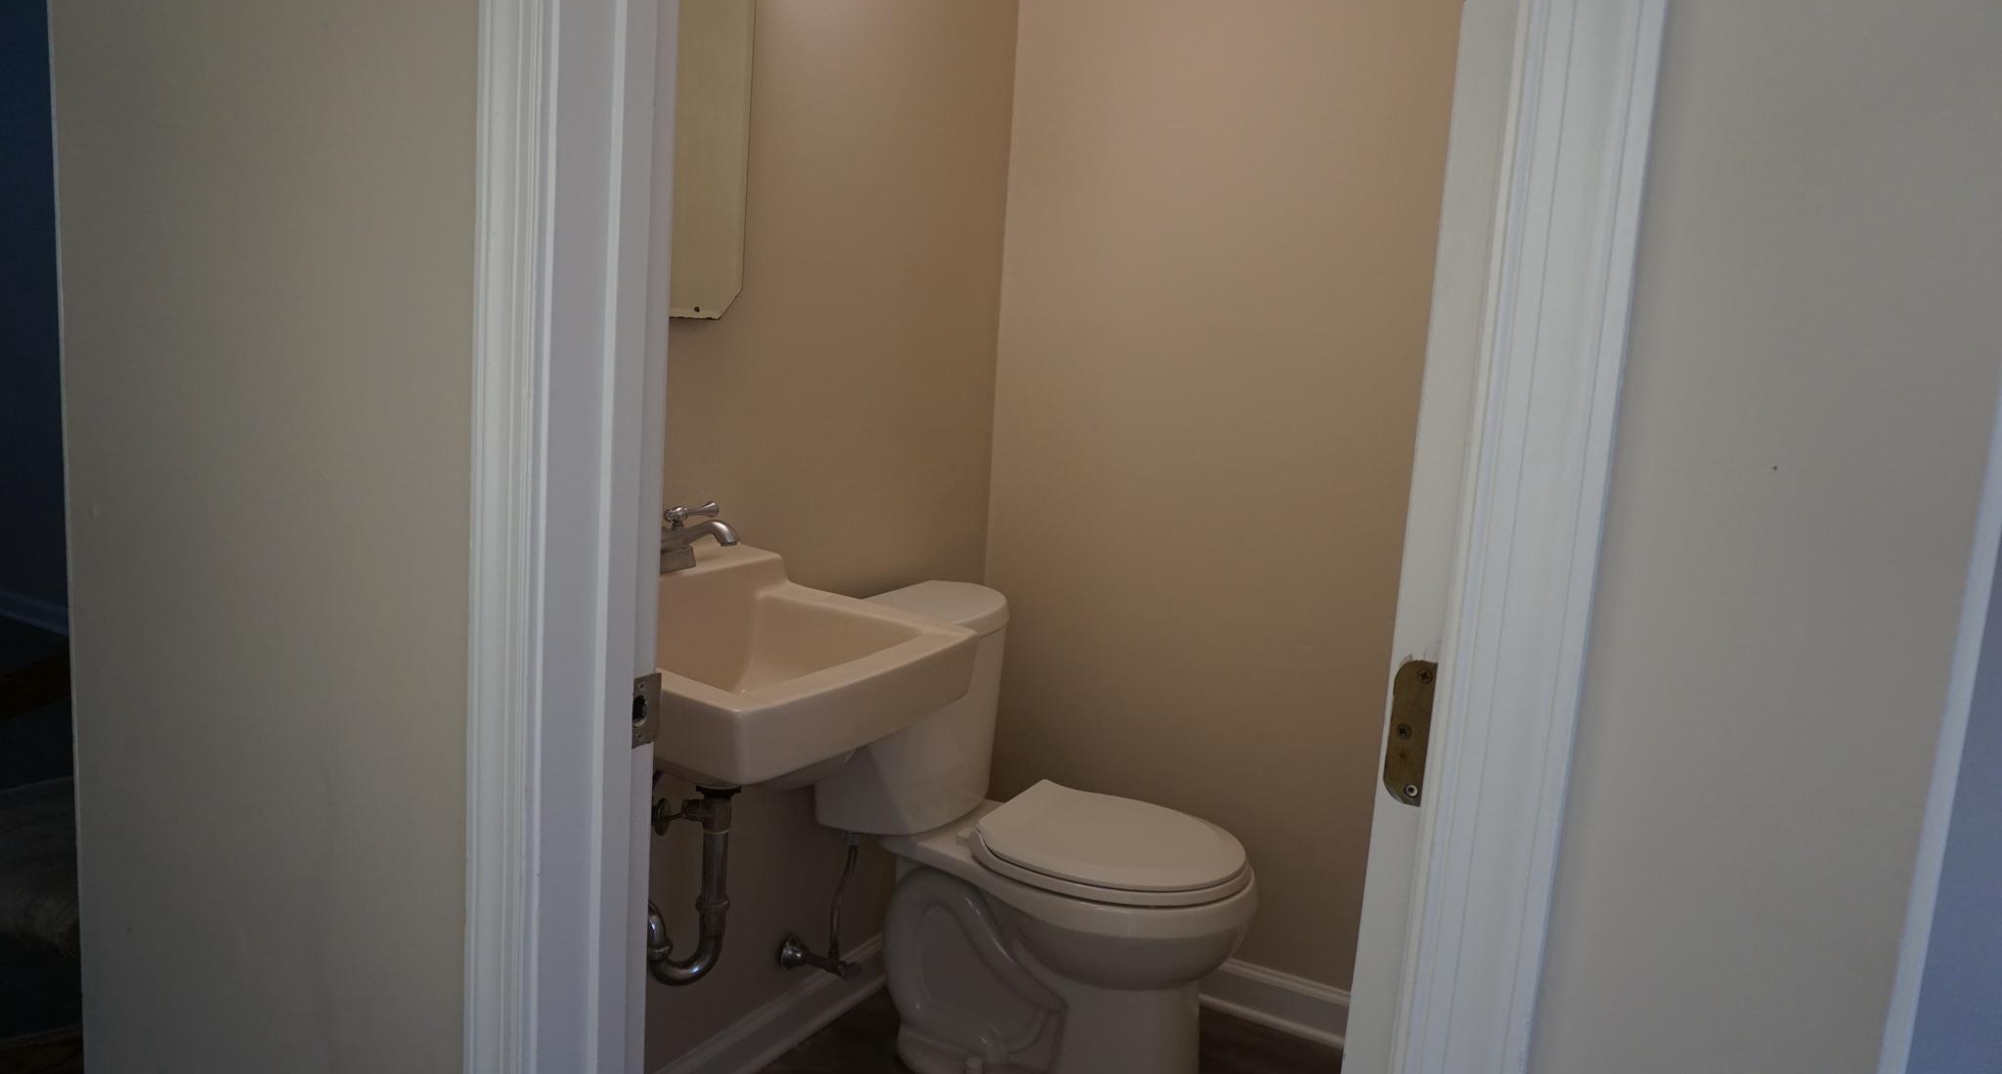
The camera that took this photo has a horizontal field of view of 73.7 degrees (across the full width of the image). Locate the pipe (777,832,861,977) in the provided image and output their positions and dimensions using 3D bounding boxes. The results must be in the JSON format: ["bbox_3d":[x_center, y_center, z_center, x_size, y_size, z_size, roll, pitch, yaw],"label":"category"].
[{"bbox_3d":[-0.277,0.600,2.169,0.135,0.250,0.090,8,9,29],"label":"pipe"}]

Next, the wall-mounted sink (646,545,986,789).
[{"bbox_3d":[-0.335,0.176,1.622,0.455,0.260,0.485,8,9,29],"label":"wall-mounted sink"}]

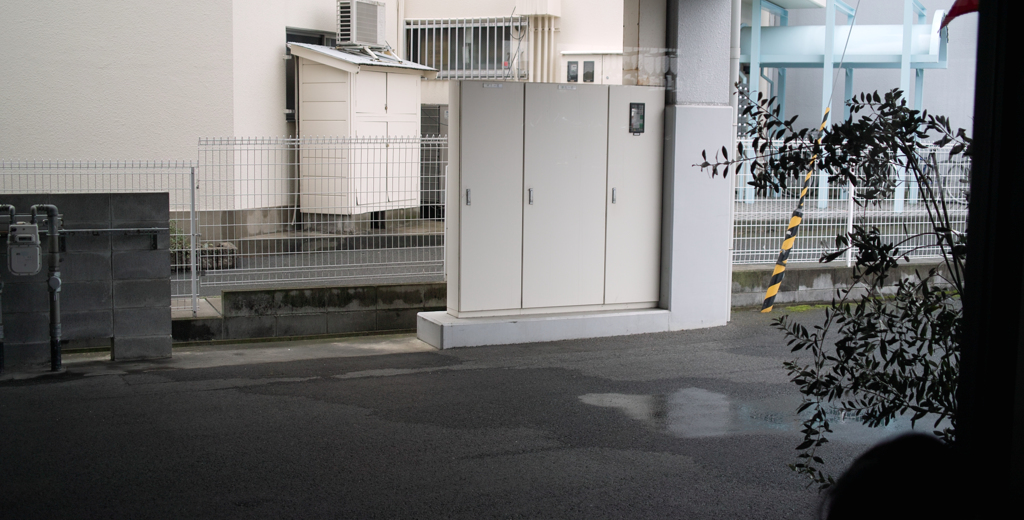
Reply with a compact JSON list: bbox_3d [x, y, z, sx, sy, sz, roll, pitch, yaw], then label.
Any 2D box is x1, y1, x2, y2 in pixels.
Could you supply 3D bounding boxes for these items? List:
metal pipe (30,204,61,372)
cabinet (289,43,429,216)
[{"bbox_3d":[-3.079,0.189,7.735,0.169,1.111,0.090,-2,7,-23],"label":"metal pipe"},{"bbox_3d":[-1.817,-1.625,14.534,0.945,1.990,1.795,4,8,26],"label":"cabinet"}]

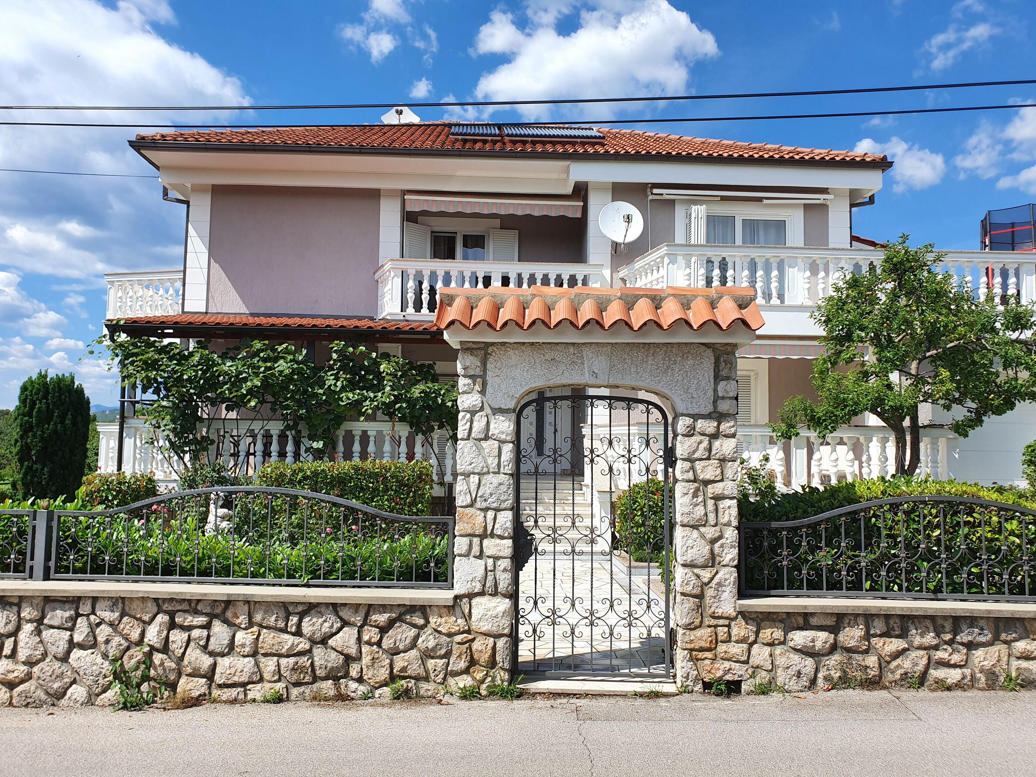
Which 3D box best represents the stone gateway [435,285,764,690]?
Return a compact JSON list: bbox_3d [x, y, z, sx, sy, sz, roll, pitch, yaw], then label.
[{"bbox_3d":[0.549,0.682,5.645,2.280,2.880,0.850,1,-4,2],"label":"stone gateway"}]

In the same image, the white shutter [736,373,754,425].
[{"bbox_3d":[4.105,0.699,14.622,0.600,2.000,0.060,1,-4,-2],"label":"white shutter"}]

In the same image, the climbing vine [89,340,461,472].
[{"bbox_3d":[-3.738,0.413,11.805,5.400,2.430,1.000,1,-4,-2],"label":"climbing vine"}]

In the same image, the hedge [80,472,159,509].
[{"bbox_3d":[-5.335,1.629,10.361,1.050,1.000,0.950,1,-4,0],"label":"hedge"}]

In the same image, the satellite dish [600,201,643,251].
[{"bbox_3d":[1.890,-2.943,13.973,0.830,0.930,0.600,1,-4,-6],"label":"satellite dish"}]

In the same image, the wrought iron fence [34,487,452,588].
[{"bbox_3d":[-1.957,1.074,5.601,2.900,0.710,0.060,1,-4,2],"label":"wrought iron fence"}]

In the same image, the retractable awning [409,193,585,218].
[{"bbox_3d":[-0.459,-3.601,15.276,3.450,0.500,0.600,1,-4,-2],"label":"retractable awning"}]

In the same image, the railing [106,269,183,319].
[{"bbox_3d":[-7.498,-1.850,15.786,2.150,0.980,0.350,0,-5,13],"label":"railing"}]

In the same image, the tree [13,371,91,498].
[{"bbox_3d":[-9.122,1.203,15.081,1.450,3.060,1.450,1,-4,0],"label":"tree"}]

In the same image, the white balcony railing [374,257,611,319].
[{"bbox_3d":[-0.584,-1.650,14.070,4.200,1.040,1.300,1,-4,-2],"label":"white balcony railing"}]

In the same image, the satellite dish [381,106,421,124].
[{"bbox_3d":[-2.766,-6.303,18.142,0.930,0.800,0.550,1,-4,-5],"label":"satellite dish"}]

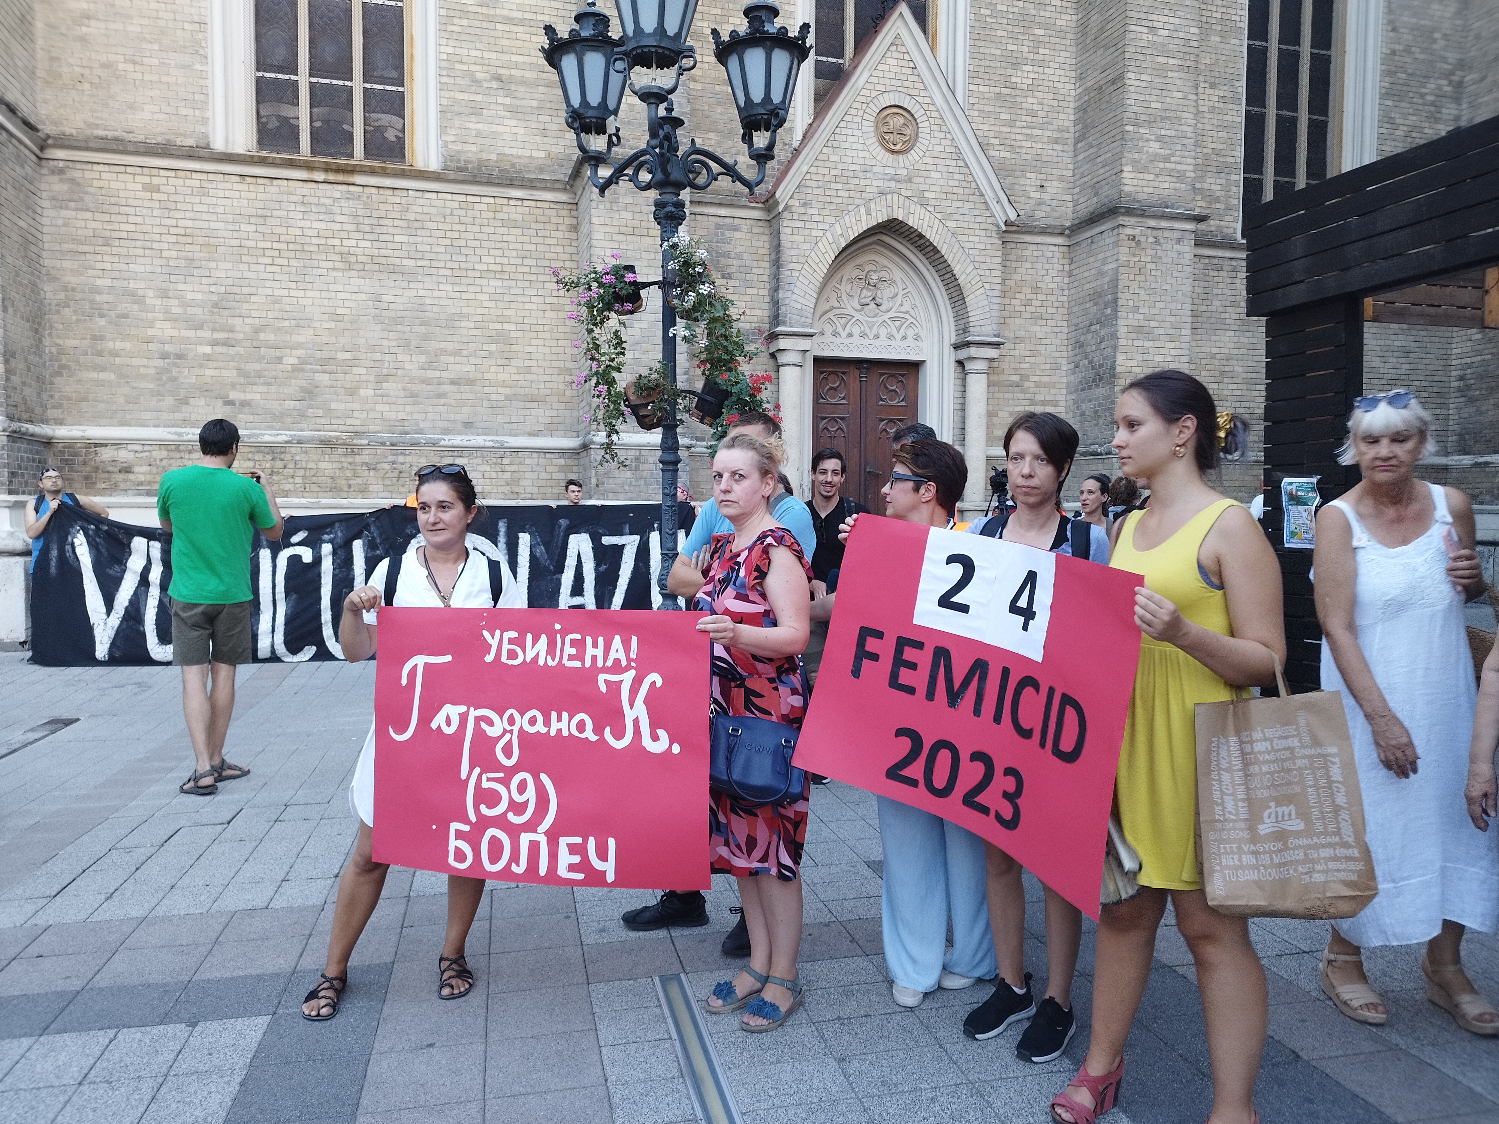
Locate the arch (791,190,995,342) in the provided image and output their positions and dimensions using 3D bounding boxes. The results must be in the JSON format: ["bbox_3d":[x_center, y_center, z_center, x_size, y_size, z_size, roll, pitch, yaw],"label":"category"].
[{"bbox_3d":[1.638,-3.513,12.473,2.632,1.661,0.400,-1,3,-16],"label":"arch"}]

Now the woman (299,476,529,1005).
[{"bbox_3d":[-0.971,0.492,3.030,0.620,1.551,0.460,0,3,-12],"label":"woman"}]

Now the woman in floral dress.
[{"bbox_3d":[0.012,0.450,2.950,0.430,1.639,0.420,4,5,45],"label":"woman in floral dress"}]

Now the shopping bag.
[{"bbox_3d":[1.127,0.477,2.200,0.320,0.520,0.140,-6,-3,17],"label":"shopping bag"}]

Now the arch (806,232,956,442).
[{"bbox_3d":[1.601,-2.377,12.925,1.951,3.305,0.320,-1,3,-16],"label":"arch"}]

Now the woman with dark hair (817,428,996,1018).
[{"bbox_3d":[0.480,0.452,3.030,0.500,1.622,0.480,3,4,37],"label":"woman with dark hair"}]

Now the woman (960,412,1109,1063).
[{"bbox_3d":[0.773,0.445,2.830,0.460,1.700,0.380,2,4,25],"label":"woman"}]

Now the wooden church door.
[{"bbox_3d":[1.463,-1.228,13.162,1.456,2.647,0.120,-1,3,-16],"label":"wooden church door"}]

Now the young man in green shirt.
[{"bbox_3d":[-2.659,0.195,5.250,0.600,1.837,0.480,0,3,-7],"label":"young man in green shirt"}]

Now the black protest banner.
[{"bbox_3d":[-3.211,0.167,9.135,5.521,1.400,0.250,0,3,-11],"label":"black protest banner"}]

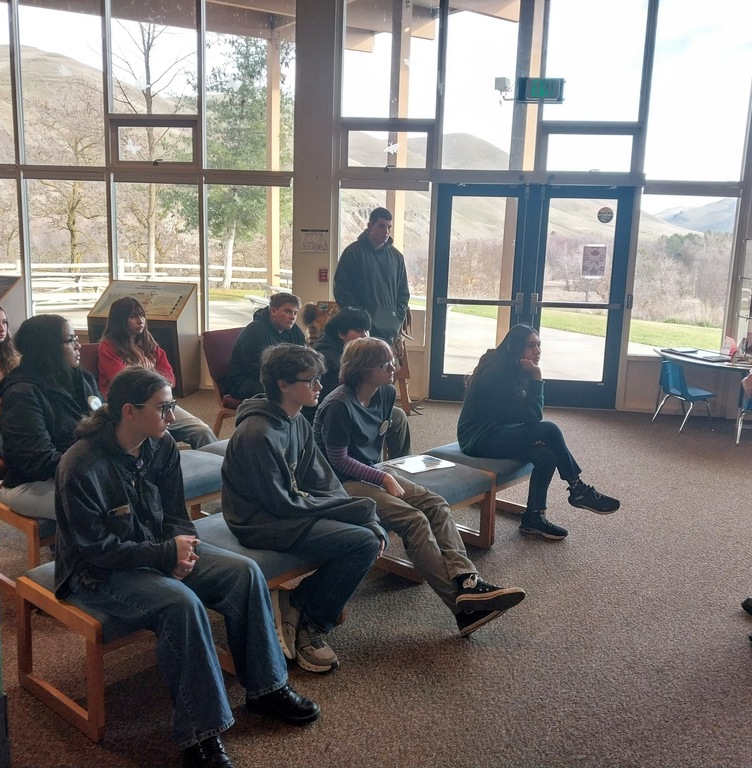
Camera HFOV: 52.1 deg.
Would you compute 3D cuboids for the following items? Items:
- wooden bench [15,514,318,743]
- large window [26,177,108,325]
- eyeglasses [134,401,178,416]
[{"bbox_3d":[-0.706,0.844,3.027,0.490,0.425,1.150,10,13,39],"label":"wooden bench"},{"bbox_3d":[-3.297,-1.386,8.275,0.902,1.556,0.080,3,10,5],"label":"large window"},{"bbox_3d":[-0.712,0.078,2.400,0.145,0.043,0.140,3,10,3],"label":"eyeglasses"}]

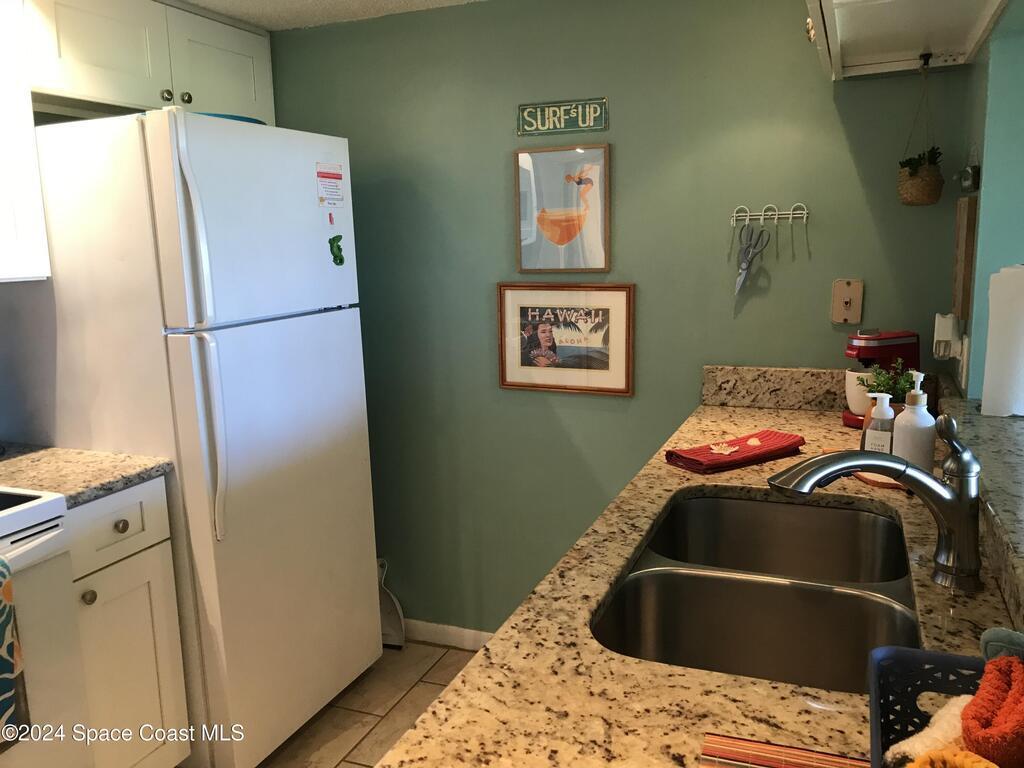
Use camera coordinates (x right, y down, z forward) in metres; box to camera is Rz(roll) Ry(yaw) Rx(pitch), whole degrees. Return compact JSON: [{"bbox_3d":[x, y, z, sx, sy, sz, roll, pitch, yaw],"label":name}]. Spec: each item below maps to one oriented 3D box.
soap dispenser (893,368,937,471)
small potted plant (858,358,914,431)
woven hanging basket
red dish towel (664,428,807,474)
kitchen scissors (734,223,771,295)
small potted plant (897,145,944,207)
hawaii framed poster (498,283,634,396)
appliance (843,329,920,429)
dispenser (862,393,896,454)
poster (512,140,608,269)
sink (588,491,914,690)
[{"bbox_3d":[0.784,0.073,1.609,0.075,0.205,0.080,-10,13,-39],"label":"soap dispenser"},{"bbox_3d":[0.814,0.047,1.792,0.110,0.185,0.110,3,11,22],"label":"small potted plant"},{"bbox_3d":[0.992,-0.479,2.010,0.105,0.100,0.105,3,11,22],"label":"woven hanging basket"},{"bbox_3d":[0.493,0.145,1.822,0.338,0.024,0.120,-9,12,-35],"label":"red dish towel"},{"bbox_3d":[0.639,-0.333,2.235,0.077,0.194,0.018,18,16,19],"label":"kitchen scissors"},{"bbox_3d":[0.992,-0.501,2.006,0.110,0.145,0.110,3,11,22],"label":"small potted plant"},{"bbox_3d":[0.164,-0.137,2.493,0.429,0.329,0.020,3,11,22],"label":"hawaii framed poster"},{"bbox_3d":[0.913,-0.013,2.032,0.150,0.238,0.110,-5,11,-17],"label":"appliance"},{"bbox_3d":[0.743,0.090,1.675,0.058,0.150,0.060,-11,14,-42],"label":"dispenser"},{"bbox_3d":[0.151,-0.507,2.428,0.289,0.358,0.020,3,11,22],"label":"poster"},{"bbox_3d":[0.383,0.382,1.265,0.420,0.205,0.720,3,11,22],"label":"sink"}]

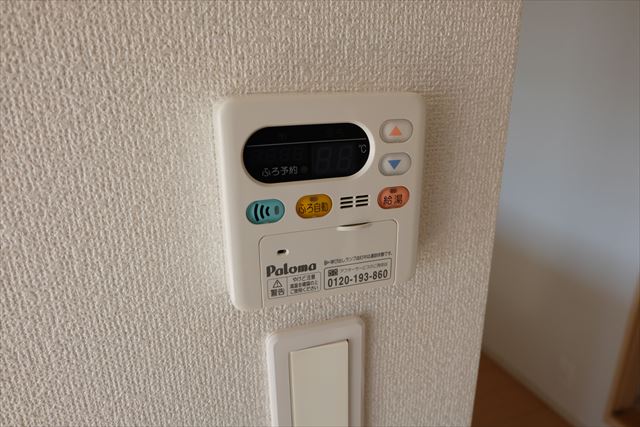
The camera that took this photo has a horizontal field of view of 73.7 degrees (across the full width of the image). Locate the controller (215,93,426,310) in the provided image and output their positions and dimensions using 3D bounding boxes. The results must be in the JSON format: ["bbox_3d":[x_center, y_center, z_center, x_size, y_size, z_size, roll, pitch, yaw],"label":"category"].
[{"bbox_3d":[0.004,-0.008,0.256,0.121,0.122,0.021,-6,18,-16],"label":"controller"}]

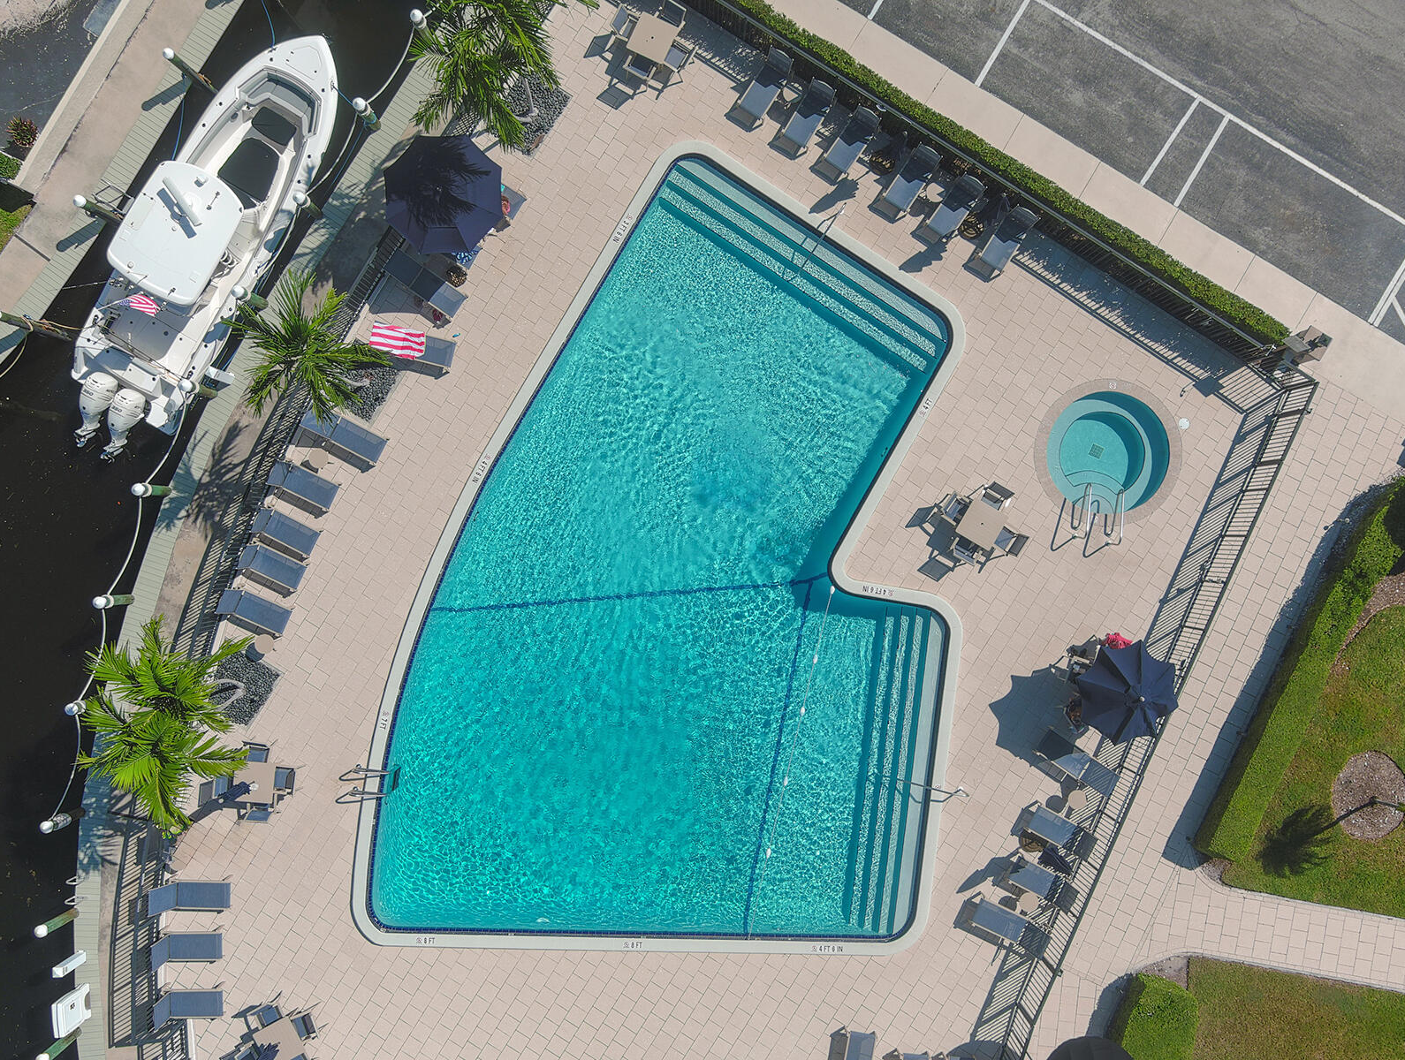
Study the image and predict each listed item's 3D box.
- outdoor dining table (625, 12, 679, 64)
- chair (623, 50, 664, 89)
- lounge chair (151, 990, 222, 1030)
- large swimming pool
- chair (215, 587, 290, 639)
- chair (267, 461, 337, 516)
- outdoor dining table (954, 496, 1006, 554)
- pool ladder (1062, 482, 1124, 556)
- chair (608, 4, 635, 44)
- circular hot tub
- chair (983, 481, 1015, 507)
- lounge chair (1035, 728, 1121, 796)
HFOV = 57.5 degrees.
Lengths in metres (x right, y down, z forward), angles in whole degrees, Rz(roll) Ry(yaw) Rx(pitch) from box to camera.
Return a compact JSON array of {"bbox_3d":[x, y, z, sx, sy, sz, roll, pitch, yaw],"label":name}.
[{"bbox_3d":[-1.118,-11.216,29.557,0.930,0.720,0.930,24,90,0],"label":"outdoor dining table"},{"bbox_3d":[-1.372,-10.627,29.560,0.600,0.890,0.650,25,89,1],"label":"chair"},{"bbox_3d":[-11.475,10.691,28.701,1.380,1.070,0.660,0,90,0],"label":"lounge chair"},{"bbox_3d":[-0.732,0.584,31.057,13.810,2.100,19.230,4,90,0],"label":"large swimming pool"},{"bbox_3d":[-10.264,1.877,29.540,1.450,1.000,0.670,24,90,0],"label":"chair"},{"bbox_3d":[-8.931,-1.020,28.827,1.380,1.040,0.660,24,89,0],"label":"chair"},{"bbox_3d":[6.396,-0.131,29.624,0.920,0.720,0.920,31,90,0],"label":"outdoor dining table"},{"bbox_3d":[9.165,-0.318,29.354,0.840,0.870,1.240,13,89,0],"label":"pool ladder"},{"bbox_3d":[-1.680,-11.588,29.579,0.650,0.890,0.600,25,89,1],"label":"chair"},{"bbox_3d":[9.456,-1.794,30.231,2.860,0.850,2.860,0,89,0],"label":"circular hot tub"},{"bbox_3d":[6.704,-0.677,29.539,0.580,0.880,0.640,31,90,0],"label":"chair"},{"bbox_3d":[8.539,5.266,29.183,1.710,1.000,0.670,33,89,1],"label":"lounge chair"}]

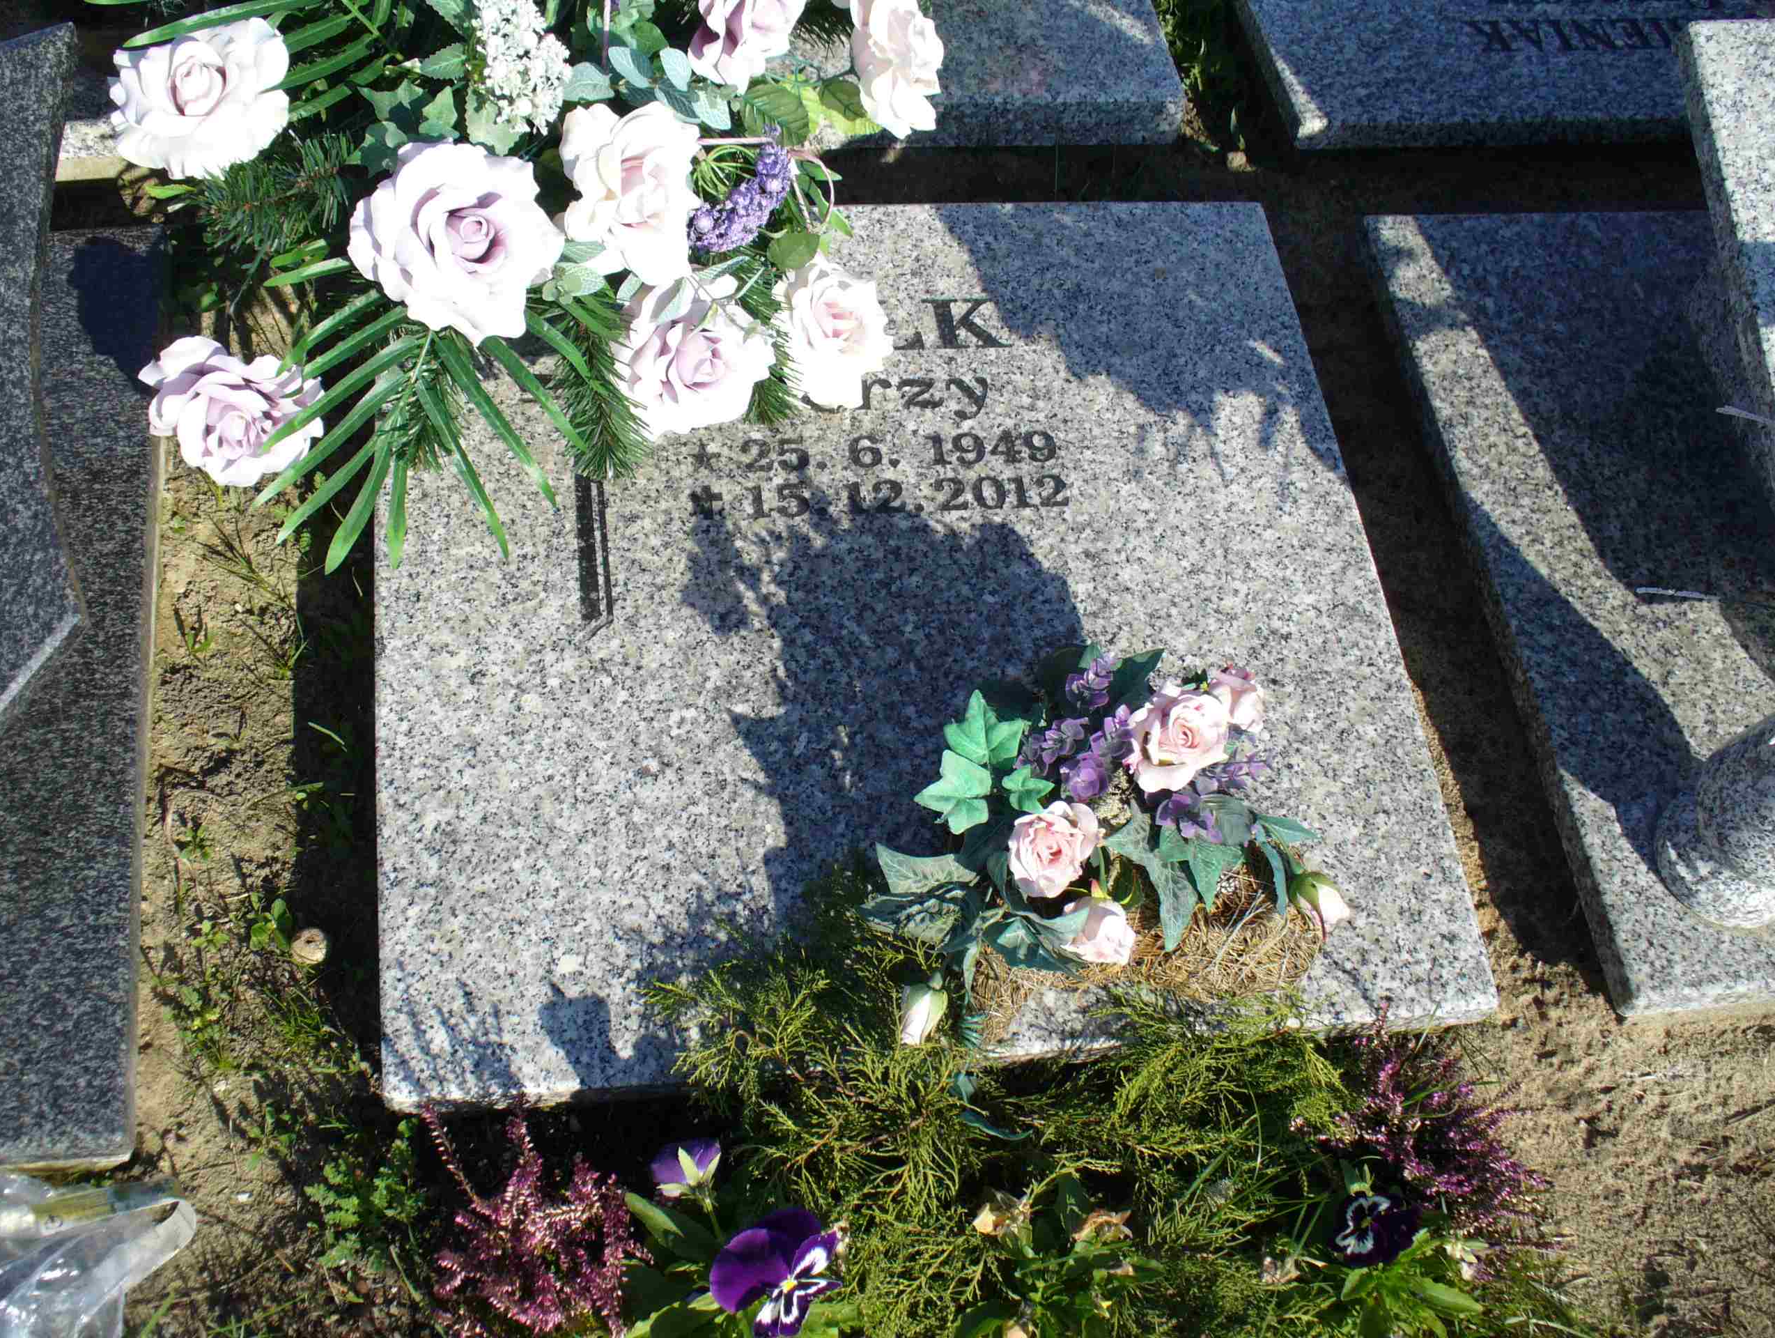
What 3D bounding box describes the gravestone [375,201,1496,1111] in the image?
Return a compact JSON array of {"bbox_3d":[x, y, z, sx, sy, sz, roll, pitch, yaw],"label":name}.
[{"bbox_3d":[0.005,-0.056,1.454,0.762,0.047,0.738,-3,62,-11],"label":"gravestone"}]

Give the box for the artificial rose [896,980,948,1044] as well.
[{"bbox_3d":[0.022,0.224,1.241,0.029,0.029,0.041,21,60,2],"label":"artificial rose"}]

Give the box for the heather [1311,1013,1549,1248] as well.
[{"bbox_3d":[0.358,0.304,1.258,0.130,0.120,0.125,-3,62,-11],"label":"heather"}]

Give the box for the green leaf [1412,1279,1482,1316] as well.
[{"bbox_3d":[0.357,0.403,1.221,0.049,0.011,0.020,20,60,2],"label":"green leaf"}]

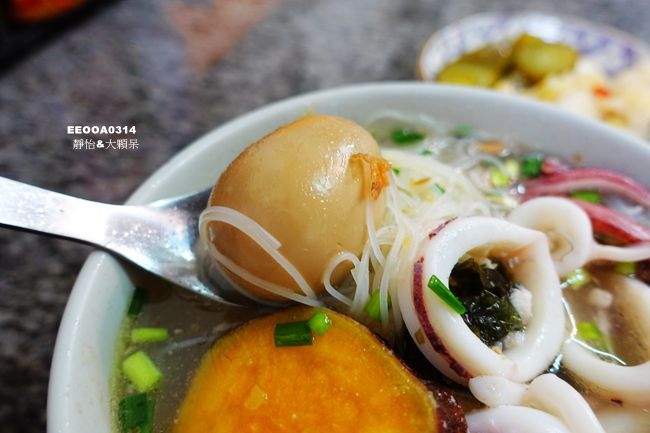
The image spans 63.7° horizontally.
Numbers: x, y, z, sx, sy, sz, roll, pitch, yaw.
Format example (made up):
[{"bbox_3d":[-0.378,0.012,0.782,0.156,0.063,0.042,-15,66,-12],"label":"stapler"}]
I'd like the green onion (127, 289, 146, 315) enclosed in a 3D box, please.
[{"bbox_3d":[-0.055,0.025,0.154,0.004,0.004,0.008,7,46,11],"label":"green onion"}]

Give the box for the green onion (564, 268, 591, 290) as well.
[{"bbox_3d":[0.074,0.018,0.152,0.008,0.004,0.004,-24,49,-19],"label":"green onion"}]

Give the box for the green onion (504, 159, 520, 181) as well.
[{"bbox_3d":[0.067,-0.017,0.186,0.005,0.004,0.007,4,46,8],"label":"green onion"}]

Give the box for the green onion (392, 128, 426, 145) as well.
[{"bbox_3d":[0.032,-0.031,0.204,0.012,0.005,0.005,4,46,7],"label":"green onion"}]

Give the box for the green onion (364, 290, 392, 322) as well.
[{"bbox_3d":[0.015,0.025,0.146,0.005,0.004,0.009,13,48,16],"label":"green onion"}]

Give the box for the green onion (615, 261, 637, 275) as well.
[{"bbox_3d":[0.089,0.015,0.155,0.006,0.003,0.004,0,46,3],"label":"green onion"}]

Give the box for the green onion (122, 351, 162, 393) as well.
[{"bbox_3d":[-0.048,0.041,0.138,0.006,0.005,0.010,-35,53,-27],"label":"green onion"}]

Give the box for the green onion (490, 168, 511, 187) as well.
[{"bbox_3d":[0.062,-0.013,0.183,0.005,0.004,0.006,-27,50,-22],"label":"green onion"}]

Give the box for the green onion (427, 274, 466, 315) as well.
[{"bbox_3d":[0.032,0.021,0.139,0.002,0.001,0.012,-38,63,-12],"label":"green onion"}]

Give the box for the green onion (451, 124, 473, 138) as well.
[{"bbox_3d":[0.053,-0.033,0.204,0.007,0.004,0.004,-7,46,-3],"label":"green onion"}]

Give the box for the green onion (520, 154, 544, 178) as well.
[{"bbox_3d":[0.074,-0.018,0.187,0.006,0.006,0.006,0,46,4],"label":"green onion"}]

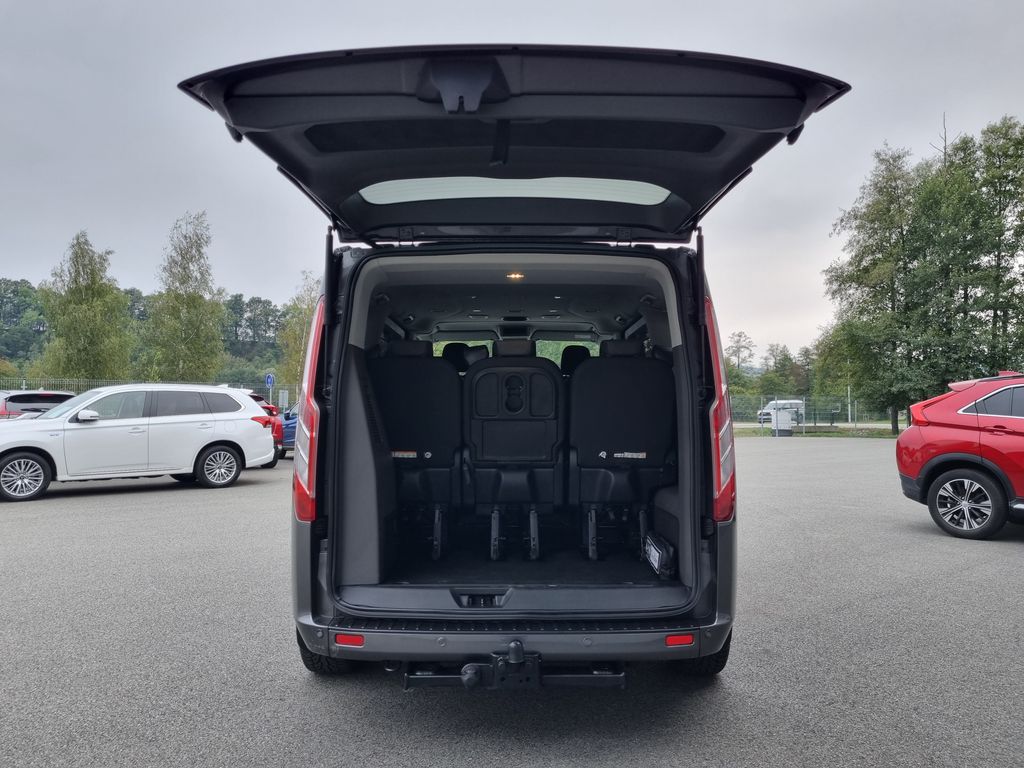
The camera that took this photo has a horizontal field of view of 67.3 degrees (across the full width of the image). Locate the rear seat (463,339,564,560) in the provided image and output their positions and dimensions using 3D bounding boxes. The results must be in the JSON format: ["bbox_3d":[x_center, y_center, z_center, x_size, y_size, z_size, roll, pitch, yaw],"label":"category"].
[{"bbox_3d":[0.010,0.318,3.770,0.475,1.040,0.680,0,-2,0],"label":"rear seat"}]

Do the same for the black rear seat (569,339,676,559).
[{"bbox_3d":[0.500,0.310,3.820,0.490,1.020,0.740,0,-2,0],"label":"black rear seat"}]

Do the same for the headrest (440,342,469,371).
[{"bbox_3d":[-0.415,-0.195,5.650,0.230,0.220,0.120,0,-2,0],"label":"headrest"}]

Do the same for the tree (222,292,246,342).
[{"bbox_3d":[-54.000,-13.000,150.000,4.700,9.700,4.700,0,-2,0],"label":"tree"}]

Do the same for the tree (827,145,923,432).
[{"bbox_3d":[17.800,-4.700,37.000,5.100,14.000,5.100,0,-2,0],"label":"tree"}]

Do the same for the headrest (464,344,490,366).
[{"bbox_3d":[-0.230,-0.190,5.200,0.210,0.180,0.120,0,-2,0],"label":"headrest"}]

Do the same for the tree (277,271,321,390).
[{"bbox_3d":[-7.700,-1.000,28.000,2.000,6.300,2.000,0,-2,0],"label":"tree"}]

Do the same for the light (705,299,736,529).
[{"bbox_3d":[0.810,0.100,2.980,0.170,0.870,0.240,0,-2,0],"label":"light"}]

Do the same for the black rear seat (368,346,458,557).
[{"bbox_3d":[-0.475,0.318,3.770,0.480,1.040,0.680,0,-2,0],"label":"black rear seat"}]

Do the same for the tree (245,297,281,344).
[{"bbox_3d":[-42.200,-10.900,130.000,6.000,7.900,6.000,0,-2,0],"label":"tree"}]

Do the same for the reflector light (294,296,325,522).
[{"bbox_3d":[-0.825,0.090,3.080,0.170,0.910,0.260,0,-2,0],"label":"reflector light"}]

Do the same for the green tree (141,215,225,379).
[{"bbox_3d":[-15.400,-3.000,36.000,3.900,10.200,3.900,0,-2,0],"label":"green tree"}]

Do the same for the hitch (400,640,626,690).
[{"bbox_3d":[0.012,1.035,2.840,0.870,0.260,0.320,0,-2,0],"label":"hitch"}]

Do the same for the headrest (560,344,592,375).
[{"bbox_3d":[0.482,-0.185,5.720,0.230,0.210,0.120,0,-2,0],"label":"headrest"}]

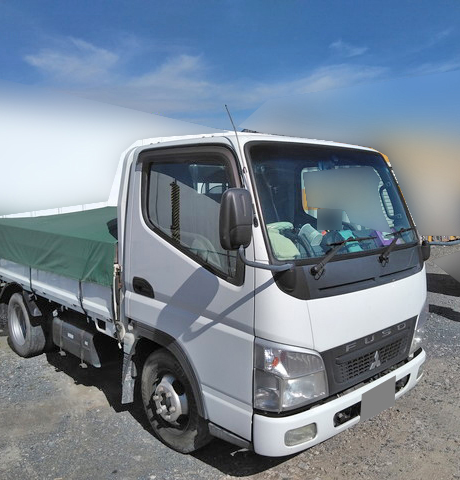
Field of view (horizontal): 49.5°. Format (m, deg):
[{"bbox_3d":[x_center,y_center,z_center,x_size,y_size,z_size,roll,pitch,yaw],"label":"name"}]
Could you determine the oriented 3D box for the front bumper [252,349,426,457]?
[{"bbox_3d":[0.823,0.928,3.081,1.680,0.278,0.278,-6,9,-43],"label":"front bumper"}]

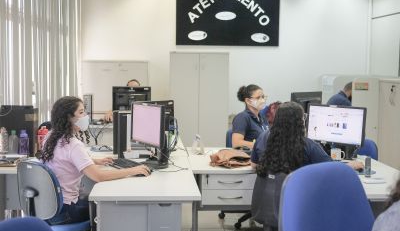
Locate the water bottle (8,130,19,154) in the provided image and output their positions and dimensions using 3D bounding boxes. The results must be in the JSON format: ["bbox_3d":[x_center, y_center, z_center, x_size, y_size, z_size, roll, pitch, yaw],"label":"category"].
[{"bbox_3d":[-1.492,0.206,4.720,0.075,0.205,0.075,1,5,0],"label":"water bottle"}]

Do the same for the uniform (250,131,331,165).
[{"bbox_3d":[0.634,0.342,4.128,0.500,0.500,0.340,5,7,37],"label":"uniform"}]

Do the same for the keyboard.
[{"bbox_3d":[-0.504,0.358,4.221,0.150,0.030,0.440,-2,6,-30],"label":"keyboard"}]

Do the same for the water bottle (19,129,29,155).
[{"bbox_3d":[-1.408,0.207,4.720,0.075,0.205,0.075,1,5,0],"label":"water bottle"}]

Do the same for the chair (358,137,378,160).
[{"bbox_3d":[1.379,0.621,5.127,0.580,0.860,0.580,3,6,20],"label":"chair"}]

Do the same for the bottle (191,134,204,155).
[{"bbox_3d":[-0.018,0.236,4.842,0.090,0.165,0.090,1,5,0],"label":"bottle"}]

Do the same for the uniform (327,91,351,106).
[{"bbox_3d":[1.700,-0.011,7.027,0.360,0.550,0.480,0,5,-6],"label":"uniform"}]

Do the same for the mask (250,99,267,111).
[{"bbox_3d":[0.537,-0.111,5.392,0.100,0.110,0.130,4,6,30],"label":"mask"}]

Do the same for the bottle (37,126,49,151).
[{"bbox_3d":[-1.280,0.196,4.819,0.080,0.215,0.080,1,5,0],"label":"bottle"}]

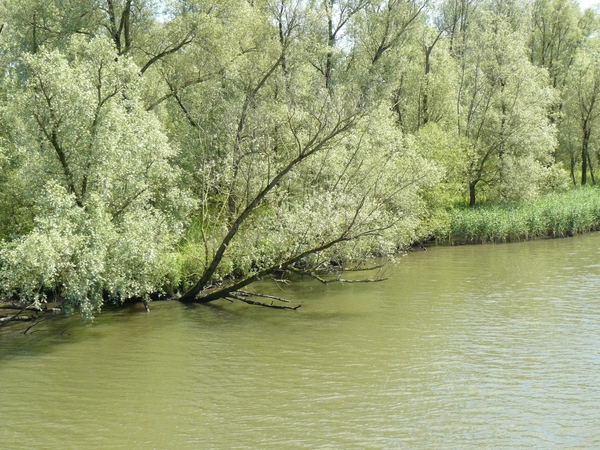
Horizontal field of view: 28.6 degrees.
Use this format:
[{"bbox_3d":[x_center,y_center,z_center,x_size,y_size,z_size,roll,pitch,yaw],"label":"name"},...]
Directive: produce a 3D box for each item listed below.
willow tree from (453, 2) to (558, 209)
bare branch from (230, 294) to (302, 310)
[{"bbox_3d":[11.300,-6.300,64.000,5.700,11.400,5.500,1,5,10],"label":"willow tree"},{"bbox_3d":[-1.210,2.580,39.200,2.600,0.400,0.800,2,5,21],"label":"bare branch"}]

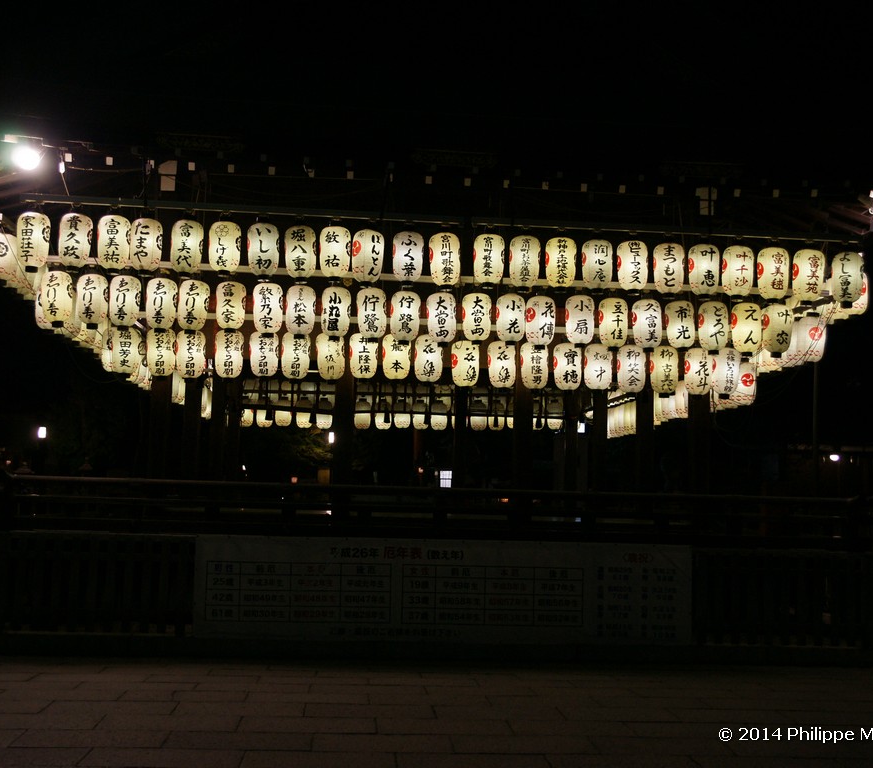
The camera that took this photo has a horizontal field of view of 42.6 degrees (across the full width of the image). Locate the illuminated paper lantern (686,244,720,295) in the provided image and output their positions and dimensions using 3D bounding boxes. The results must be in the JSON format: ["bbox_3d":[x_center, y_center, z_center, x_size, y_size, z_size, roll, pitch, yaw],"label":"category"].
[{"bbox_3d":[2.848,-1.212,11.903,0.330,0.560,0.330,2,-6,-4],"label":"illuminated paper lantern"}]

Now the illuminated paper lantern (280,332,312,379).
[{"bbox_3d":[-1.589,-0.329,12.705,0.310,0.540,0.310,2,-6,-4],"label":"illuminated paper lantern"}]

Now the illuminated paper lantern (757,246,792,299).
[{"bbox_3d":[3.647,-1.178,12.094,0.335,0.570,0.335,2,-6,-7],"label":"illuminated paper lantern"}]

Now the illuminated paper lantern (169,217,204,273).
[{"bbox_3d":[-2.525,-1.397,11.327,0.335,0.585,0.335,2,-5,-4],"label":"illuminated paper lantern"}]

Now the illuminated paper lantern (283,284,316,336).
[{"bbox_3d":[-1.472,-0.793,12.155,0.310,0.540,0.310,2,-6,-4],"label":"illuminated paper lantern"}]

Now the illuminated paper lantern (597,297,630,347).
[{"bbox_3d":[1.764,-0.602,11.133,0.295,0.510,0.295,2,-5,-5],"label":"illuminated paper lantern"}]

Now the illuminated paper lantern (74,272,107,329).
[{"bbox_3d":[-3.900,-0.959,12.707,0.350,0.620,0.350,2,-6,-5],"label":"illuminated paper lantern"}]

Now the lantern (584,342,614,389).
[{"bbox_3d":[1.671,-0.170,11.545,0.295,0.510,0.295,2,-5,-5],"label":"lantern"}]

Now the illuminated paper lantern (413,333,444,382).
[{"bbox_3d":[-0.092,-0.286,12.822,0.310,0.540,0.310,2,-6,-4],"label":"illuminated paper lantern"}]

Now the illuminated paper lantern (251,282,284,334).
[{"bbox_3d":[-1.831,-0.817,12.187,0.335,0.570,0.335,2,-6,-3],"label":"illuminated paper lantern"}]

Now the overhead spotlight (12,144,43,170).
[{"bbox_3d":[-4.001,-2.226,10.949,0.290,0.260,0.250,2,16,-1],"label":"overhead spotlight"}]

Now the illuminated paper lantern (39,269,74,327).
[{"bbox_3d":[-3.923,-0.895,11.584,0.335,0.585,0.335,2,-5,-4],"label":"illuminated paper lantern"}]

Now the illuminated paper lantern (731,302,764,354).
[{"bbox_3d":[3.491,-0.630,12.582,0.335,0.570,0.335,3,-6,-9],"label":"illuminated paper lantern"}]

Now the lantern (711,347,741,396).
[{"bbox_3d":[3.272,-0.141,12.608,0.335,0.585,0.335,2,-5,-4],"label":"lantern"}]

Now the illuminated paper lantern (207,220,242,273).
[{"bbox_3d":[-1.962,-1.267,10.391,0.295,0.510,0.295,2,-5,-5],"label":"illuminated paper lantern"}]

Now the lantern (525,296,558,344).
[{"bbox_3d":[1.138,-0.691,12.184,0.330,0.560,0.330,2,-6,-4],"label":"lantern"}]

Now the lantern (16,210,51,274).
[{"bbox_3d":[-3.682,-1.304,10.238,0.295,0.510,0.295,2,-5,-5],"label":"lantern"}]

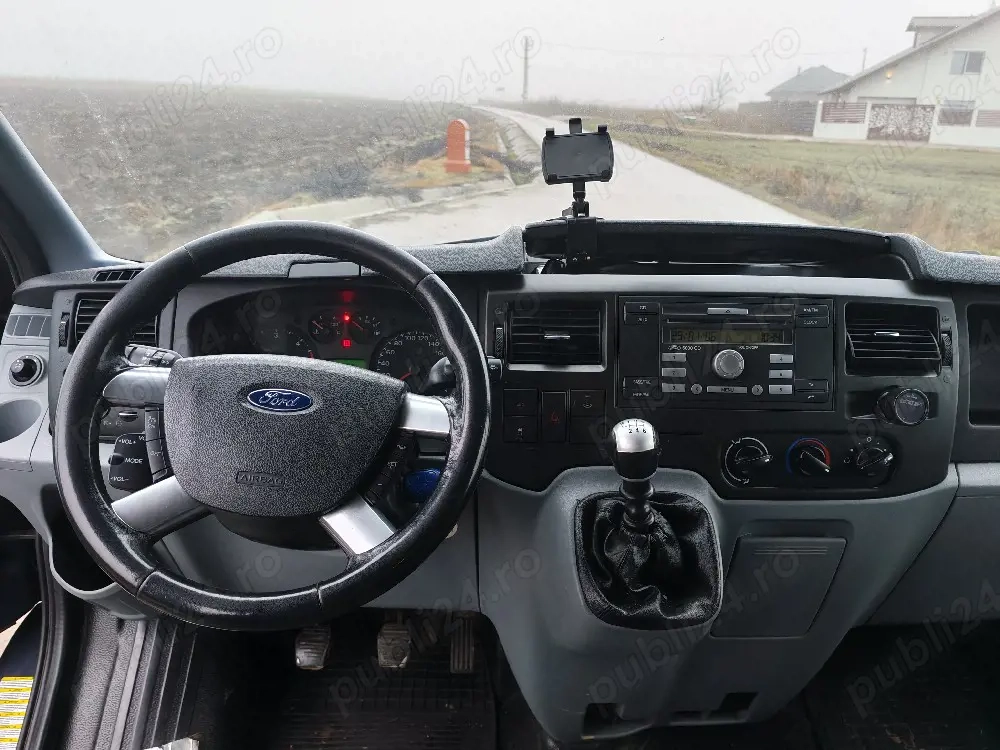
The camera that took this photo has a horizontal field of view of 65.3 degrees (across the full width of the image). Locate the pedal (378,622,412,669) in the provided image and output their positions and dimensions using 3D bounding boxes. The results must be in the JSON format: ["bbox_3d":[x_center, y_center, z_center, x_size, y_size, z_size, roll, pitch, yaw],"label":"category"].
[{"bbox_3d":[-0.166,0.427,1.230,0.055,0.078,0.045,1,-9,0],"label":"pedal"}]

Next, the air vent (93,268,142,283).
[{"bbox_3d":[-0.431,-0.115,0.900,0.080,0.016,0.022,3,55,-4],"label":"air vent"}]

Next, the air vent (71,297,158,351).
[{"bbox_3d":[-0.431,-0.058,0.872,0.096,0.062,0.025,1,-6,-3],"label":"air vent"}]

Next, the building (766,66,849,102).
[{"bbox_3d":[29.742,-26.754,74.000,8.700,5.600,8.700,10,21,24],"label":"building"}]

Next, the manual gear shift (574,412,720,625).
[{"bbox_3d":[0.136,0.135,0.735,0.132,0.195,0.125,1,7,0],"label":"manual gear shift"}]

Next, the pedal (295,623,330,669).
[{"bbox_3d":[-0.290,0.418,1.205,0.056,0.070,0.030,2,-15,-1],"label":"pedal"}]

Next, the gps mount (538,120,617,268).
[{"bbox_3d":[0.091,-0.218,0.920,0.083,0.172,0.080,1,19,0],"label":"gps mount"}]

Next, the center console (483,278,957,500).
[{"bbox_3d":[0.232,0.013,0.870,0.495,0.235,0.110,1,1,0],"label":"center console"}]

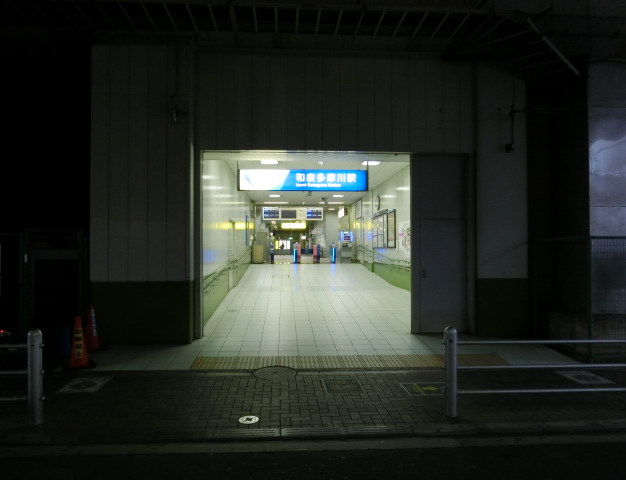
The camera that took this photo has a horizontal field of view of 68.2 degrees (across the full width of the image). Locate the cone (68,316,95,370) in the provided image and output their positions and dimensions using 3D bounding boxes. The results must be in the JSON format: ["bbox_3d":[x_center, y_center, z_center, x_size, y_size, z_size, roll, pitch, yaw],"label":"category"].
[{"bbox_3d":[-3.280,1.413,6.507,0.360,0.700,0.360,0,-1,-4],"label":"cone"}]

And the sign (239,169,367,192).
[{"bbox_3d":[-0.210,-1.277,10.053,2.823,0.479,0.220,0,-1,-4],"label":"sign"}]

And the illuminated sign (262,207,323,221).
[{"bbox_3d":[-0.995,-1.313,23.365,3.068,0.644,0.280,0,-1,-4],"label":"illuminated sign"}]

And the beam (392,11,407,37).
[{"bbox_3d":[1.399,-3.465,7.435,0.050,0.050,0.826,0,-1,-4],"label":"beam"}]

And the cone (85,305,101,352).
[{"bbox_3d":[-3.433,1.371,7.218,0.360,0.700,0.360,0,-1,-4],"label":"cone"}]

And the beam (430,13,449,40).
[{"bbox_3d":[2.056,-3.464,7.479,0.050,0.050,0.826,0,-1,-4],"label":"beam"}]

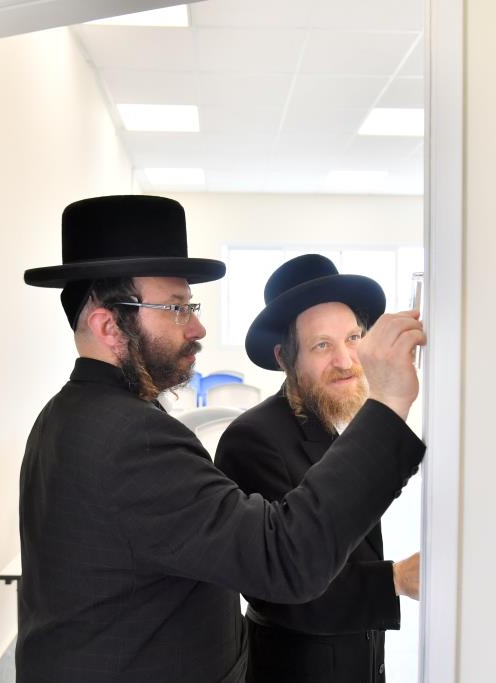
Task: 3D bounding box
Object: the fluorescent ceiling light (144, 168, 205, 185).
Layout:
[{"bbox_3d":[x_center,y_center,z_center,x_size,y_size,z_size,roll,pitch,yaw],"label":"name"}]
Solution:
[{"bbox_3d":[-0.709,-1.653,6.820,0.590,0.060,0.590,0,0,-2],"label":"fluorescent ceiling light"}]

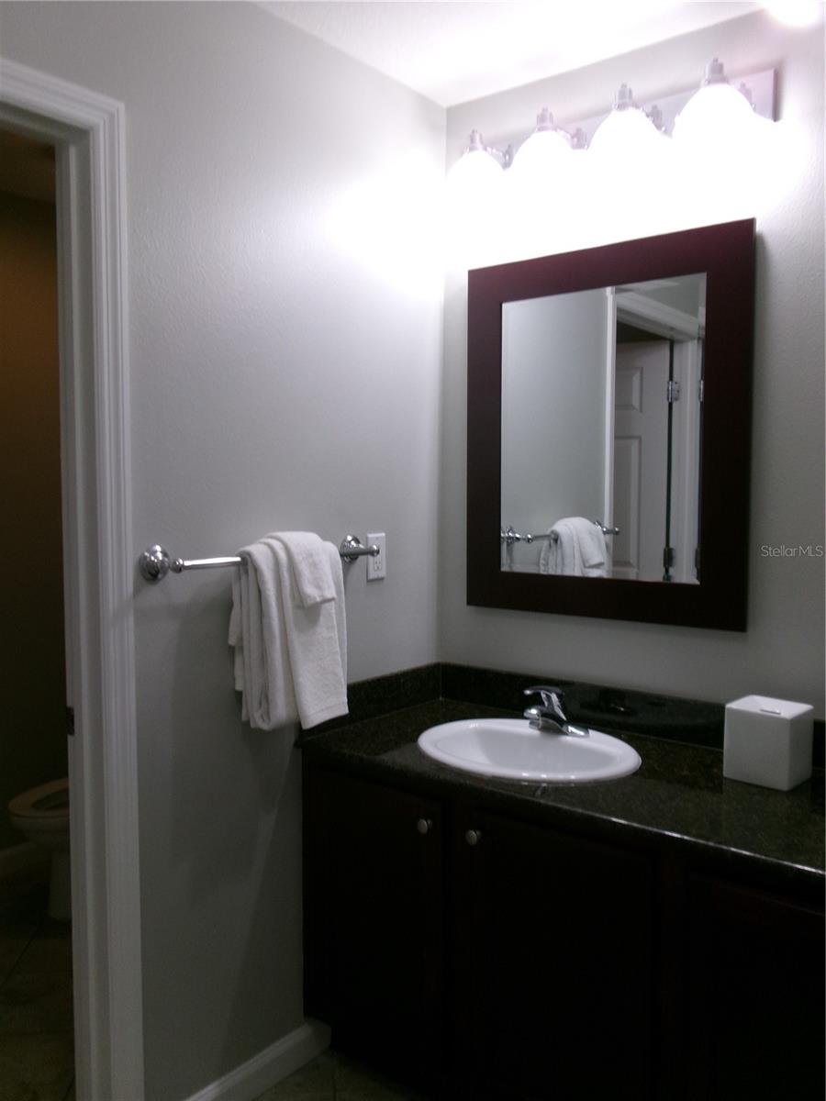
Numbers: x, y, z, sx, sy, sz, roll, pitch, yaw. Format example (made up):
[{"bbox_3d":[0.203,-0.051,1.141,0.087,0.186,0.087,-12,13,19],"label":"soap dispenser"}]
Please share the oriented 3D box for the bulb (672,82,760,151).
[{"bbox_3d":[0.640,-0.919,1.884,0.155,0.155,0.155,3,5,38],"label":"bulb"}]

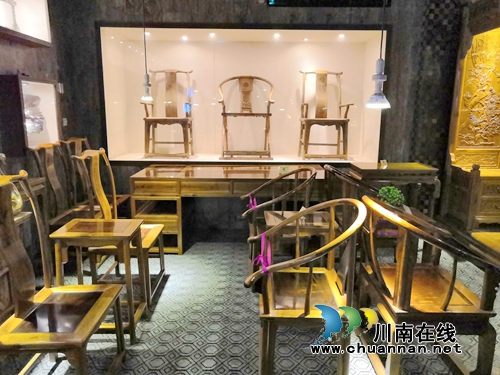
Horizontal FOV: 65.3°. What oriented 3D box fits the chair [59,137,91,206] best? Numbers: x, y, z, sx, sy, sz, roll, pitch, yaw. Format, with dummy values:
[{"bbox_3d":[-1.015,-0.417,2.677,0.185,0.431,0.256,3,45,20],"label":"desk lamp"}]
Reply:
[{"bbox_3d":[-1.625,0.048,4.228,0.524,1.143,0.604,0,12,-1],"label":"chair"}]

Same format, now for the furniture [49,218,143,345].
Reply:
[{"bbox_3d":[-0.971,0.613,2.596,0.485,0.726,0.378,0,12,-1],"label":"furniture"}]

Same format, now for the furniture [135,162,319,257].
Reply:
[{"bbox_3d":[-0.172,0.210,4.365,2.042,0.797,0.906,0,12,-1],"label":"furniture"}]

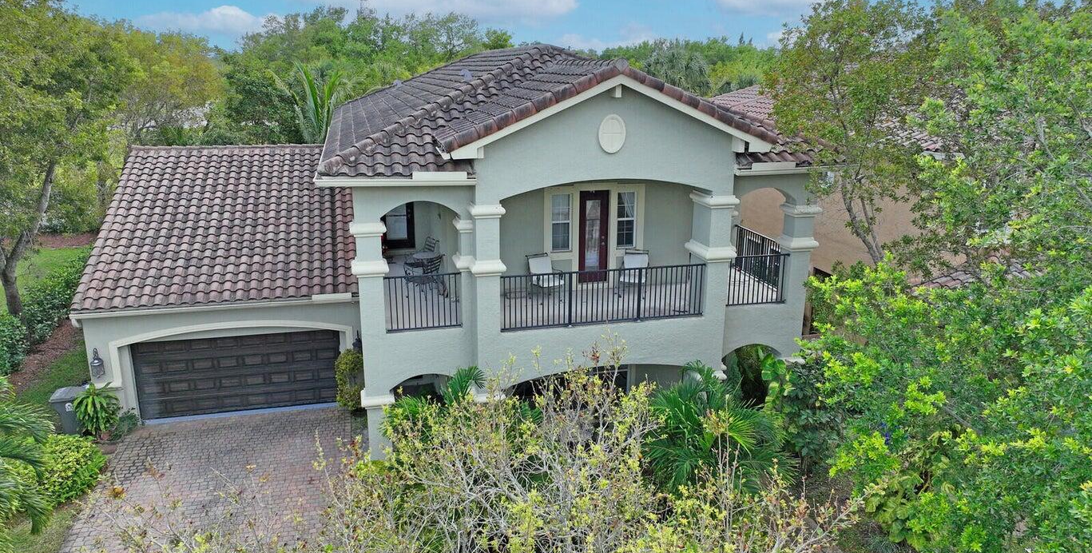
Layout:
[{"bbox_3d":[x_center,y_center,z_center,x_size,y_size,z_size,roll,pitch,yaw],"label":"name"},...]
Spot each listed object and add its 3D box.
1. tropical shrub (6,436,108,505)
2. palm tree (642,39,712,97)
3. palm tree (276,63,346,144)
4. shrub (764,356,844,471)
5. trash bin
[{"bbox_3d":[-10.655,4.079,16.425,1.600,0.850,2.000,-4,16,-14],"label":"tropical shrub"},{"bbox_3d":[7.788,-9.560,48.114,4.300,10.500,4.300,-4,16,-14],"label":"palm tree"},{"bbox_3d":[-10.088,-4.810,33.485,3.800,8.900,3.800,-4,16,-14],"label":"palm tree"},{"bbox_3d":[5.682,3.076,17.074,1.900,2.650,1.700,-4,16,-14],"label":"shrub"},{"bbox_3d":[-11.574,3.338,18.632,0.820,1.080,0.660,-4,16,-14],"label":"trash bin"}]

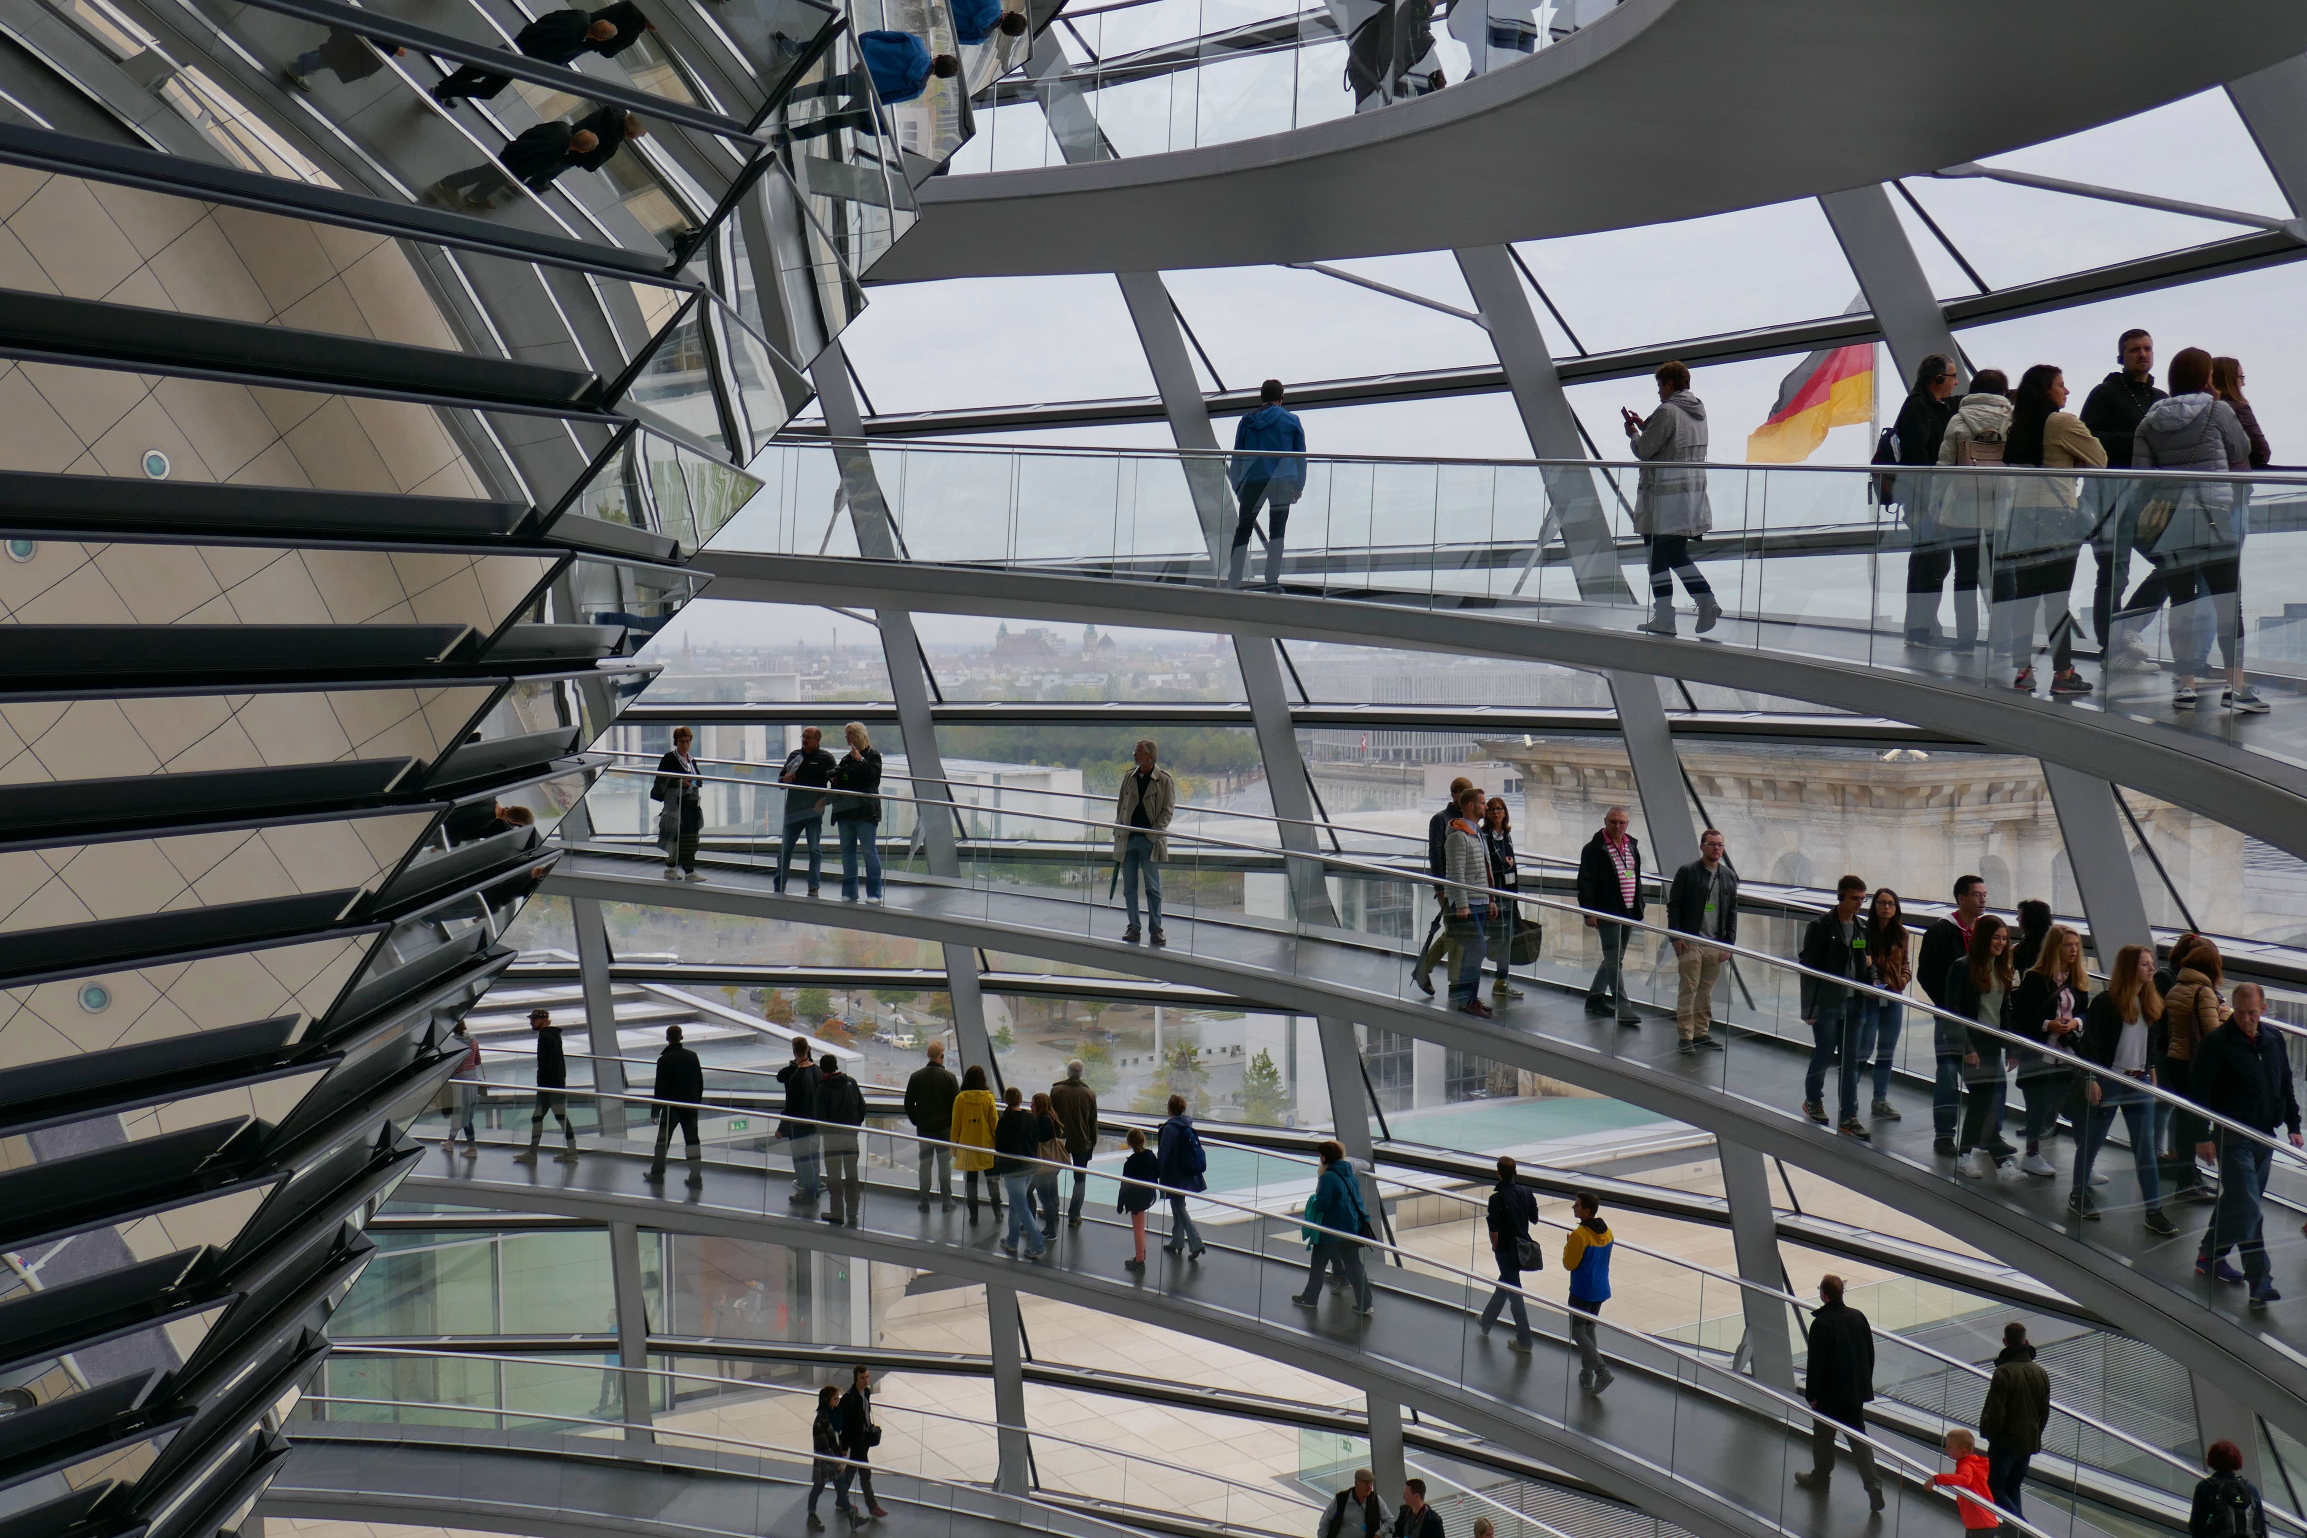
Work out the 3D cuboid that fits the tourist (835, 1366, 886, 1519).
[{"bbox_3d":[-3.365,7.726,26.500,0.560,1.760,0.540,1,3,23],"label":"tourist"}]

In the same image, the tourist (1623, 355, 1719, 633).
[{"bbox_3d":[3.481,-1.803,15.420,0.600,1.814,0.500,3,5,45],"label":"tourist"}]

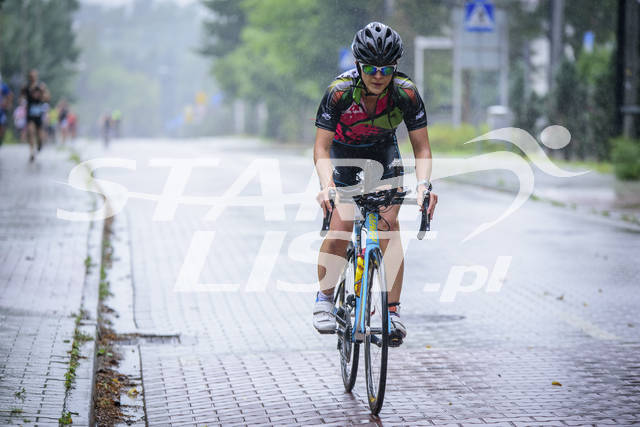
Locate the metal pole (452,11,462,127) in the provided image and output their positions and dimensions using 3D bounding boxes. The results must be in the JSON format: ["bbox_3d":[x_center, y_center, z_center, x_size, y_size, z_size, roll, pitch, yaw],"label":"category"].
[{"bbox_3d":[3.137,-3.058,71.000,0.170,3.200,0.170,0,2,0],"label":"metal pole"}]

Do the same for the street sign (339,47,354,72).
[{"bbox_3d":[0.800,-4.125,83.500,0.600,0.600,0.040,0,2,-6],"label":"street sign"}]

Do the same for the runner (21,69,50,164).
[{"bbox_3d":[-5.349,-1.842,58.500,0.580,1.740,0.700,0,2,-5],"label":"runner"}]

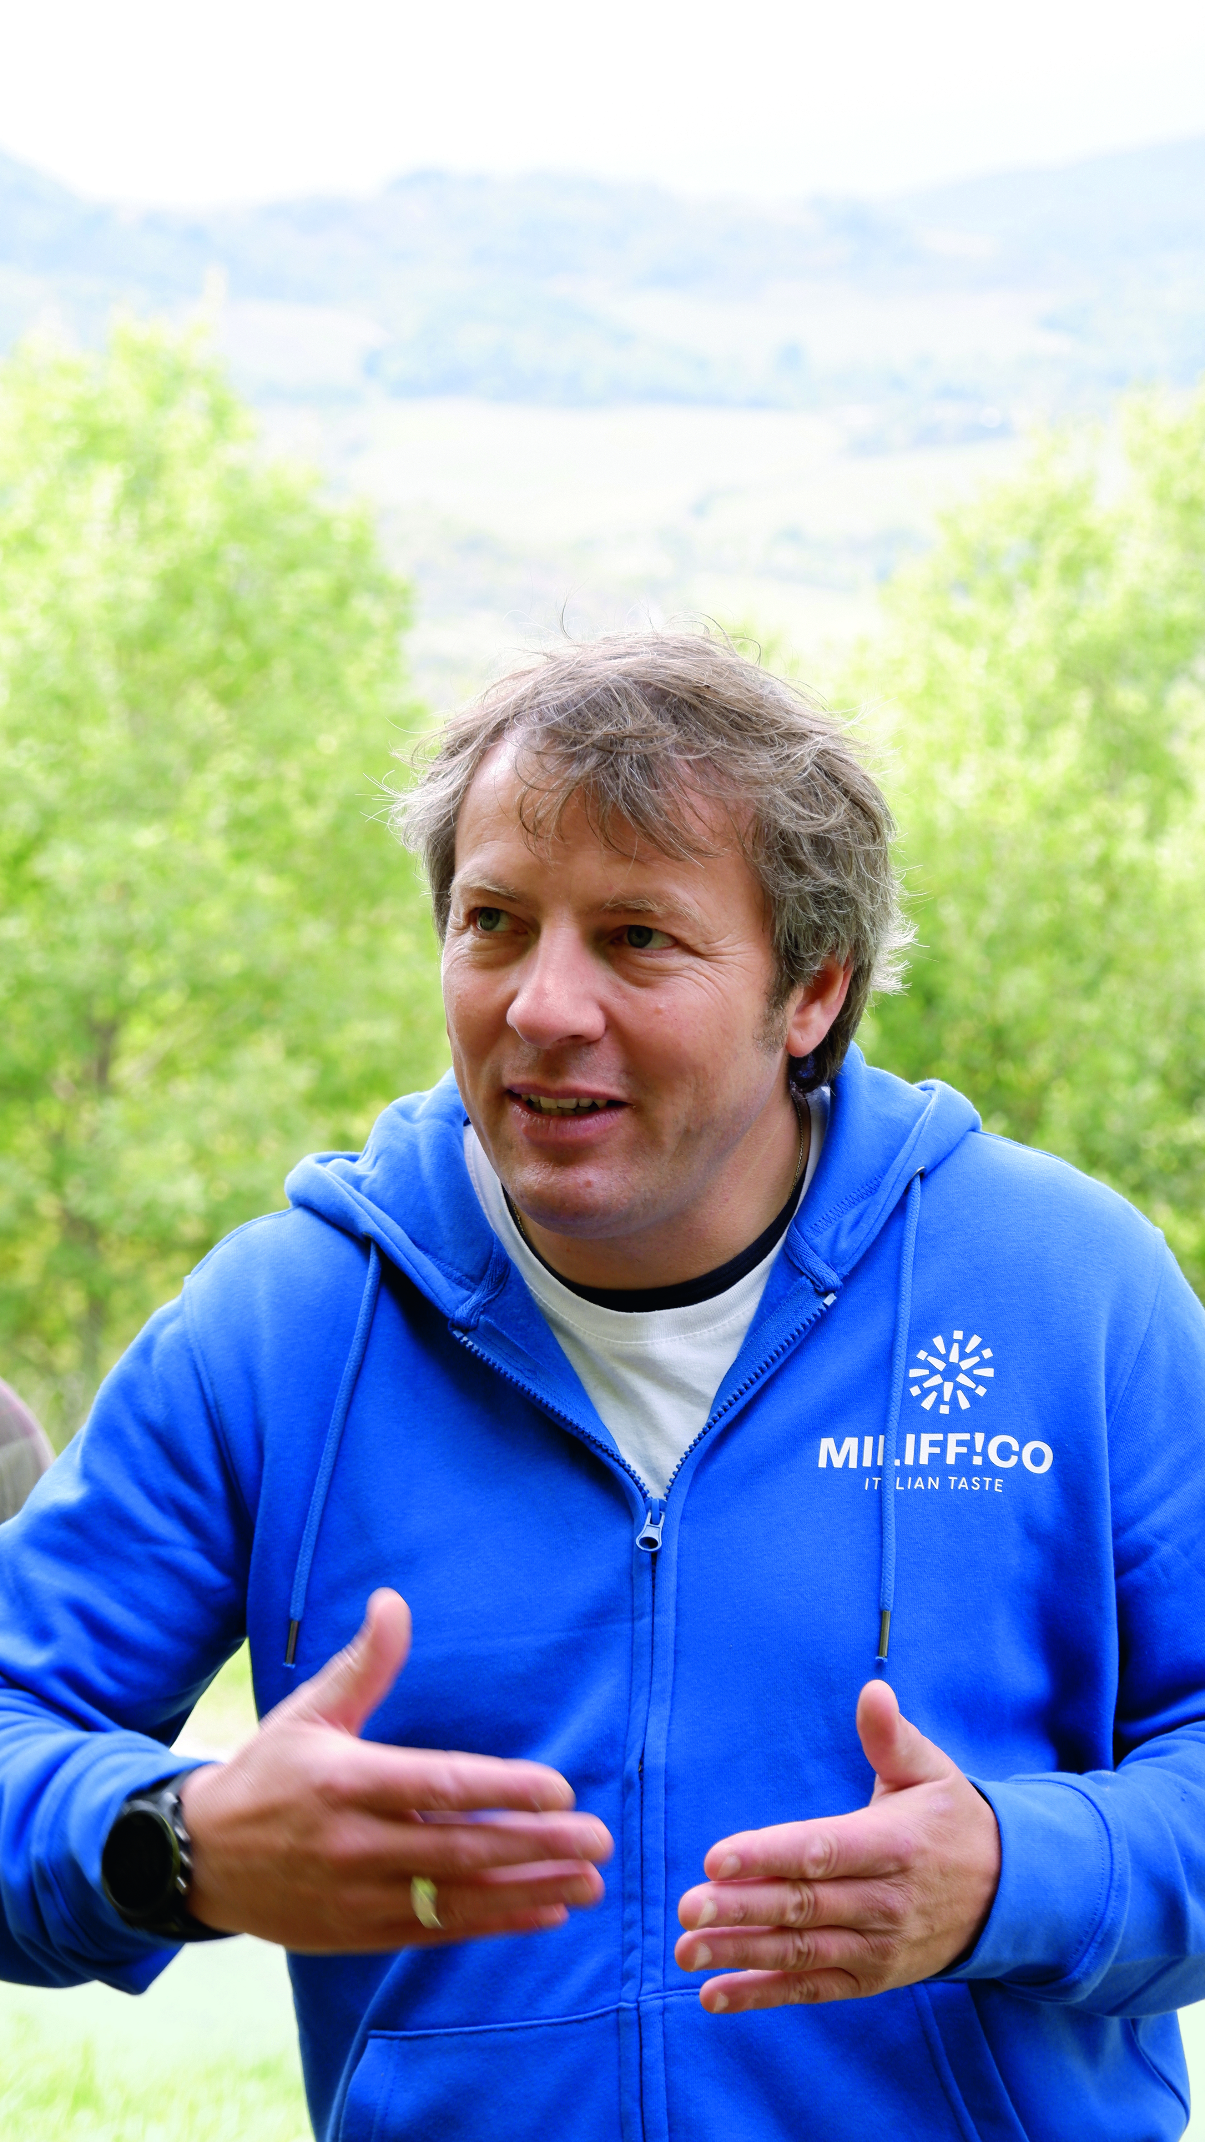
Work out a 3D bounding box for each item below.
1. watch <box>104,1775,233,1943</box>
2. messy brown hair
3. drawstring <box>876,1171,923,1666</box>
[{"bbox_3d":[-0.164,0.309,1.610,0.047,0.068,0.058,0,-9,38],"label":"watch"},{"bbox_3d":[0.021,-0.085,1.635,0.185,0.185,0.215,6,19,26],"label":"messy brown hair"},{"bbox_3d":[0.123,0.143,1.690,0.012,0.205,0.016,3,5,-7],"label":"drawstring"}]

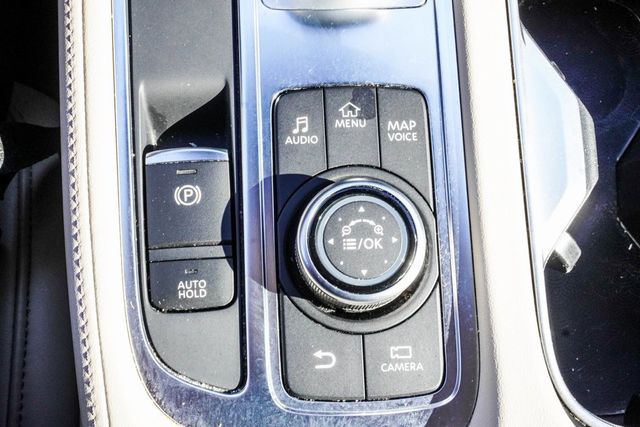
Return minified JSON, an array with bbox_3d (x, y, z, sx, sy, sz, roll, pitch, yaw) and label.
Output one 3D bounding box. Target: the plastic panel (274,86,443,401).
[{"bbox_3d":[0.016,0.008,0.352,0.064,0.024,0.125,-2,79,-5],"label":"plastic panel"}]

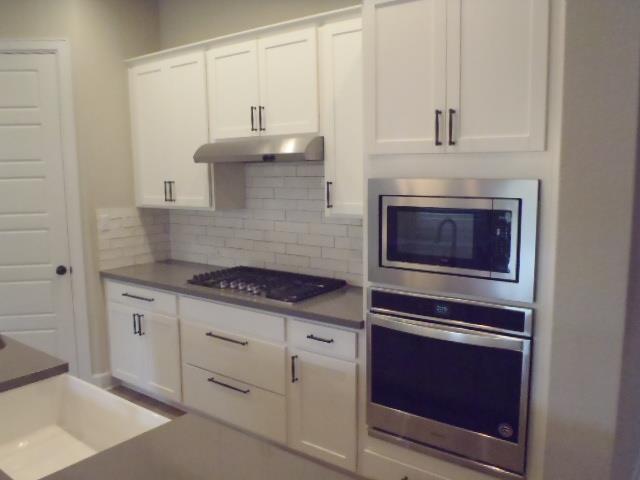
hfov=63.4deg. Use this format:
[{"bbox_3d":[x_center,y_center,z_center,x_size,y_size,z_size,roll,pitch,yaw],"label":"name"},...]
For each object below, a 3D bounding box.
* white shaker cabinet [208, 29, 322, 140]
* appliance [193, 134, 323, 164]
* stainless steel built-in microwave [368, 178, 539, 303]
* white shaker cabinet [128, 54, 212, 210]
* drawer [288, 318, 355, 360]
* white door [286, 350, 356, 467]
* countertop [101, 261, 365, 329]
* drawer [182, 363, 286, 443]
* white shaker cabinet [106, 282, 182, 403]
[{"bbox_3d":[-0.290,-0.959,3.331,0.927,0.590,0.320,5,9,36],"label":"white shaker cabinet"},{"bbox_3d":[-0.318,-0.575,3.310,0.912,0.150,0.470,5,9,36],"label":"appliance"},{"bbox_3d":[0.665,-0.039,2.423,0.765,0.490,0.440,5,9,36],"label":"stainless steel built-in microwave"},{"bbox_3d":[-1.009,-0.779,3.887,0.898,1.075,0.320,5,9,36],"label":"white shaker cabinet"},{"bbox_3d":[0.139,0.491,2.909,0.445,0.135,0.460,5,9,36],"label":"drawer"},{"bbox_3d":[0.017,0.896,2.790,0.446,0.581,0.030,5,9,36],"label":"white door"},{"bbox_3d":[-0.534,0.307,3.487,2.321,0.040,0.634,5,9,36],"label":"countertop"},{"bbox_3d":[-0.412,0.964,3.393,0.898,0.288,0.480,5,9,36],"label":"drawer"},{"bbox_3d":[-1.089,0.672,3.948,0.848,0.798,0.632,5,9,36],"label":"white shaker cabinet"}]

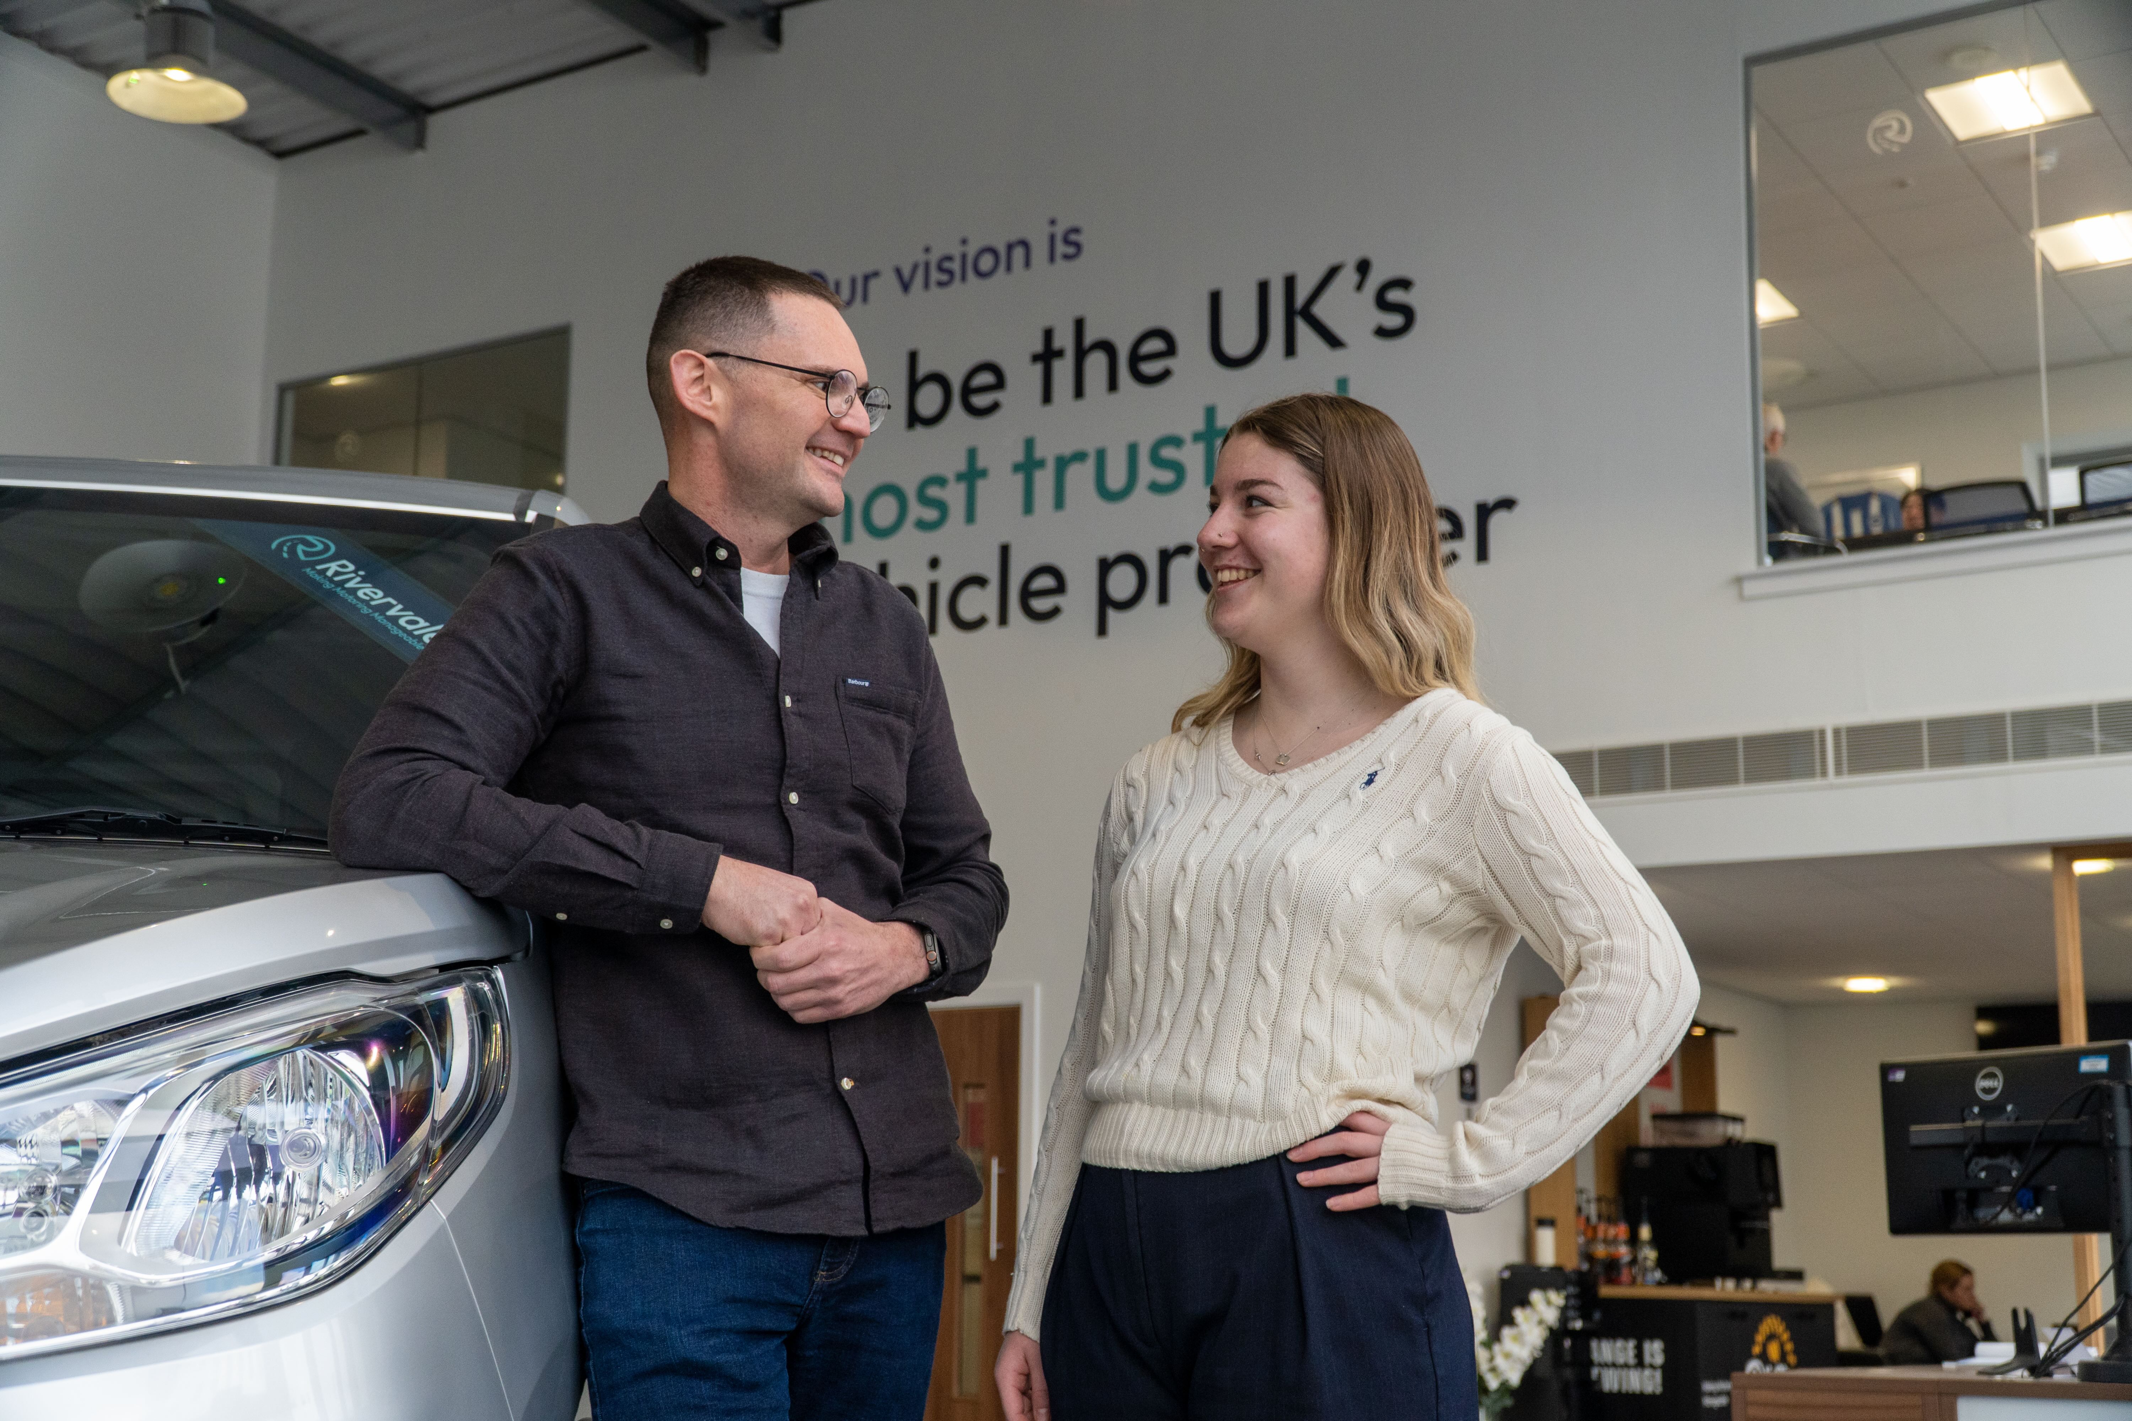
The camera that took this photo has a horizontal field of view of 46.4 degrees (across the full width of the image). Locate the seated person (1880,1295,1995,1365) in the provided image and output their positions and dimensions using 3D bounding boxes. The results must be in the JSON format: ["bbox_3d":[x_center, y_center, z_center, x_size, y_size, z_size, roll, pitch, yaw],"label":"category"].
[{"bbox_3d":[3.900,2.970,10.850,0.760,1.150,0.520,-6,-14,30],"label":"seated person"}]

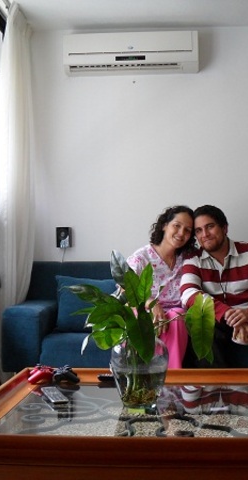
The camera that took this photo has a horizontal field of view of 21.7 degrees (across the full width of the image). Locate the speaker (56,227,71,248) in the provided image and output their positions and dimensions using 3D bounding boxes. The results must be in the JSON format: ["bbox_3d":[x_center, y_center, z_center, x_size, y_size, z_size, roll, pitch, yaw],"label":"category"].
[{"bbox_3d":[-0.412,-0.017,4.426,0.090,0.148,0.090,0,-1,5],"label":"speaker"}]

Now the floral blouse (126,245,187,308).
[{"bbox_3d":[0.213,0.238,3.771,0.410,0.450,0.290,0,-1,-2],"label":"floral blouse"}]

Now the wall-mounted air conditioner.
[{"bbox_3d":[0.051,-1.238,4.359,0.890,0.265,0.210,0,-1,5],"label":"wall-mounted air conditioner"}]

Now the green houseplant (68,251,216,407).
[{"bbox_3d":[0.064,0.268,1.946,0.430,0.470,0.390,0,-1,5],"label":"green houseplant"}]

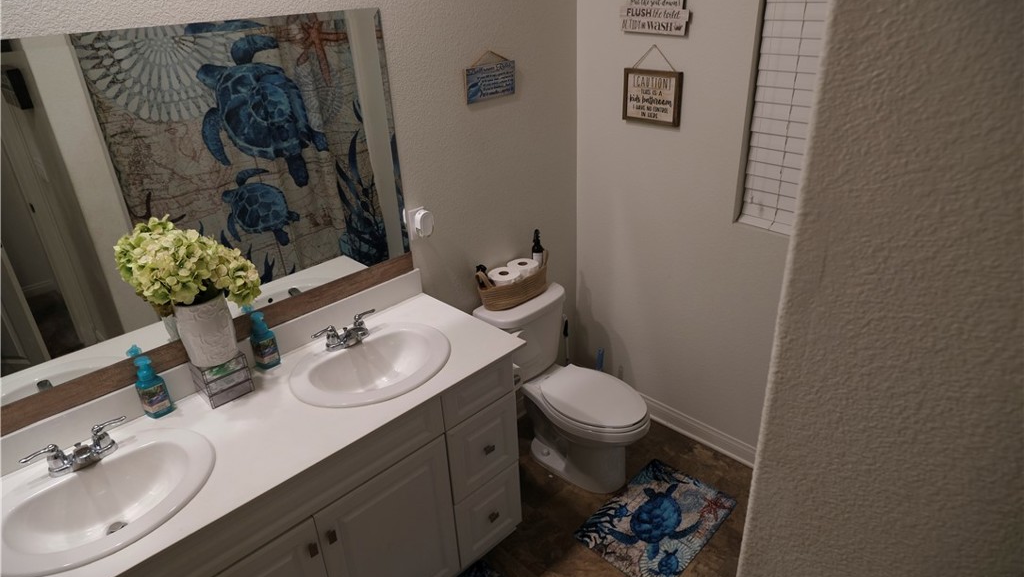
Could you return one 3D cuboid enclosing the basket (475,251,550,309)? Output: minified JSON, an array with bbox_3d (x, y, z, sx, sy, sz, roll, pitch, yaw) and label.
[{"bbox_3d":[0.005,-0.024,2.784,0.345,0.165,0.155,-26,34,-38],"label":"basket"}]

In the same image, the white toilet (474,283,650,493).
[{"bbox_3d":[0.255,0.451,2.792,0.440,0.730,0.735,-26,34,-38],"label":"white toilet"}]

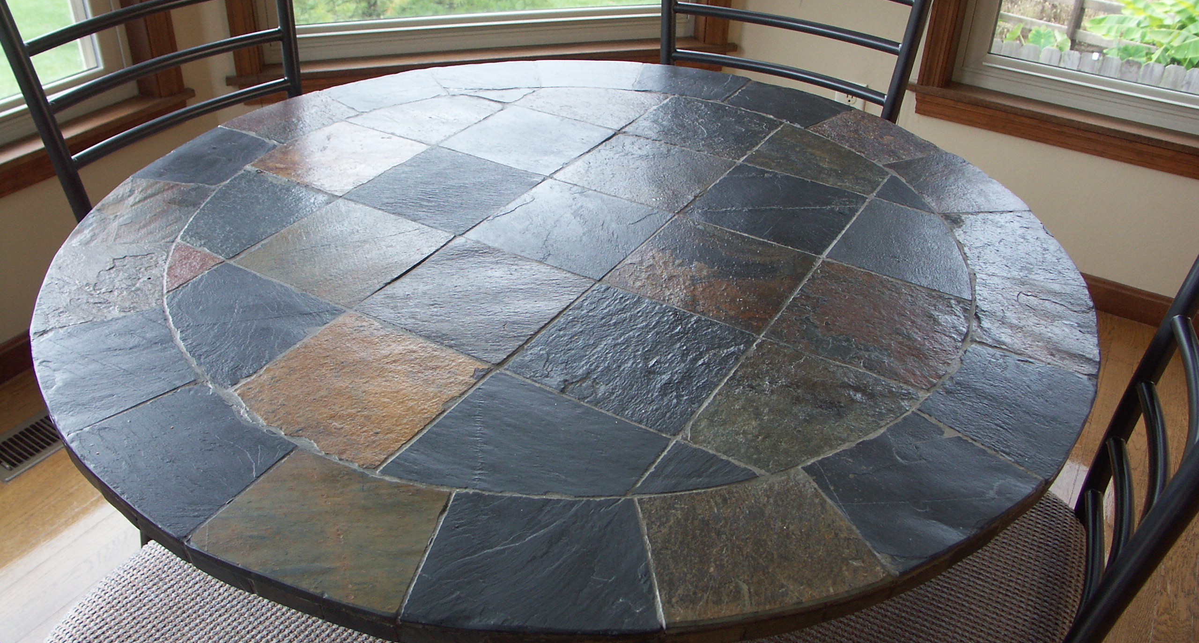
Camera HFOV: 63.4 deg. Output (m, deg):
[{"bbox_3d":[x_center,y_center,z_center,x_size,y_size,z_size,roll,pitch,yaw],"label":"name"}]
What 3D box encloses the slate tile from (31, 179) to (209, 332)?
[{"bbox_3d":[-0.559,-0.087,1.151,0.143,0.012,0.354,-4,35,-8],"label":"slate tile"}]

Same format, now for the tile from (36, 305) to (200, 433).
[{"bbox_3d":[-0.442,0.046,0.885,0.119,0.011,0.161,-17,39,-25],"label":"tile"}]

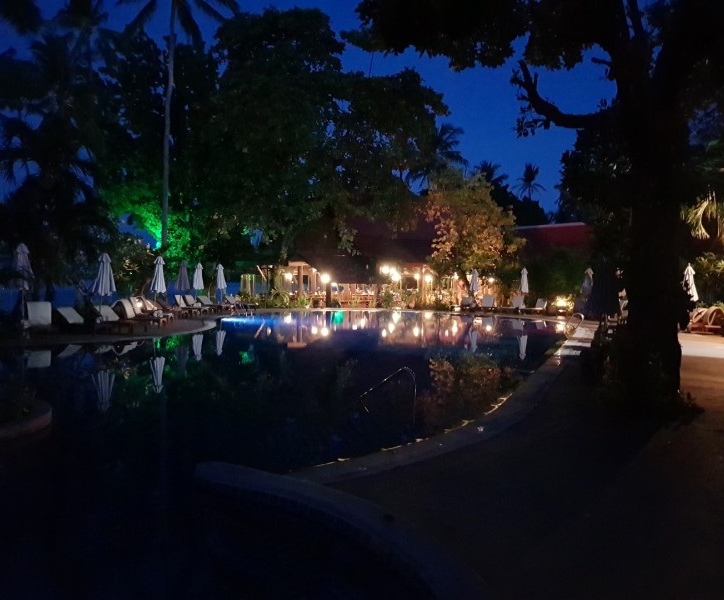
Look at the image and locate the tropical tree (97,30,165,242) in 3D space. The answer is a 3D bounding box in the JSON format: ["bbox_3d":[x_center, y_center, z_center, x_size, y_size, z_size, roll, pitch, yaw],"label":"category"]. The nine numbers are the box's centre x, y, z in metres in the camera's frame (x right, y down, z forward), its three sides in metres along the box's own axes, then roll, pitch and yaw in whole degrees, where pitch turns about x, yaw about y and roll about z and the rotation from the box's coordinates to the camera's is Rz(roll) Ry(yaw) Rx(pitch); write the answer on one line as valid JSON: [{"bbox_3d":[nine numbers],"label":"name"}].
[{"bbox_3d":[-12.328,-6.827,32.000,4.100,14.200,4.200,1,2,0],"label":"tropical tree"}]

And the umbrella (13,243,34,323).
[{"bbox_3d":[-9.310,-0.366,16.541,0.650,2.400,0.650,0,2,-29],"label":"umbrella"}]

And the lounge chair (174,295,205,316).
[{"bbox_3d":[-7.195,0.251,25.386,1.800,0.850,0.680,2,2,31],"label":"lounge chair"}]

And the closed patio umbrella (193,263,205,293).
[{"bbox_3d":[-8.392,-0.718,30.900,0.570,2.350,0.570,1,2,0],"label":"closed patio umbrella"}]

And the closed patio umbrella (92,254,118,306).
[{"bbox_3d":[-8.141,-0.287,19.041,0.750,2.400,0.750,0,2,-23],"label":"closed patio umbrella"}]

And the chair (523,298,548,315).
[{"bbox_3d":[9.095,0.338,31.500,0.660,0.750,1.850,2,2,35],"label":"chair"}]

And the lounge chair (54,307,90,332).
[{"bbox_3d":[-8.746,0.544,18.388,1.800,0.700,0.680,2,2,27],"label":"lounge chair"}]

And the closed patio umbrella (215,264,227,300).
[{"bbox_3d":[-7.668,-0.748,32.541,0.600,2.400,0.600,0,2,-13],"label":"closed patio umbrella"}]

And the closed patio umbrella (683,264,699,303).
[{"bbox_3d":[12.321,-0.147,22.641,0.650,2.400,0.650,2,2,29],"label":"closed patio umbrella"}]

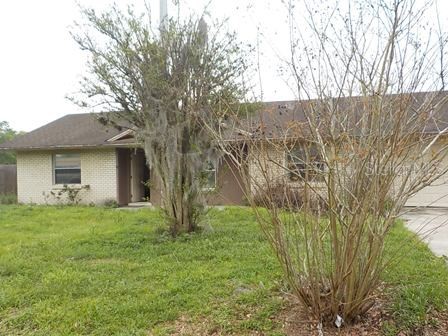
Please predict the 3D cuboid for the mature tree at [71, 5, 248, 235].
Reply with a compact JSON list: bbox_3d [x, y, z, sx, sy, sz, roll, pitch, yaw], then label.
[{"bbox_3d":[-1.460,-1.060,8.800,3.950,5.200,3.600,-1,0,0],"label":"mature tree"}]

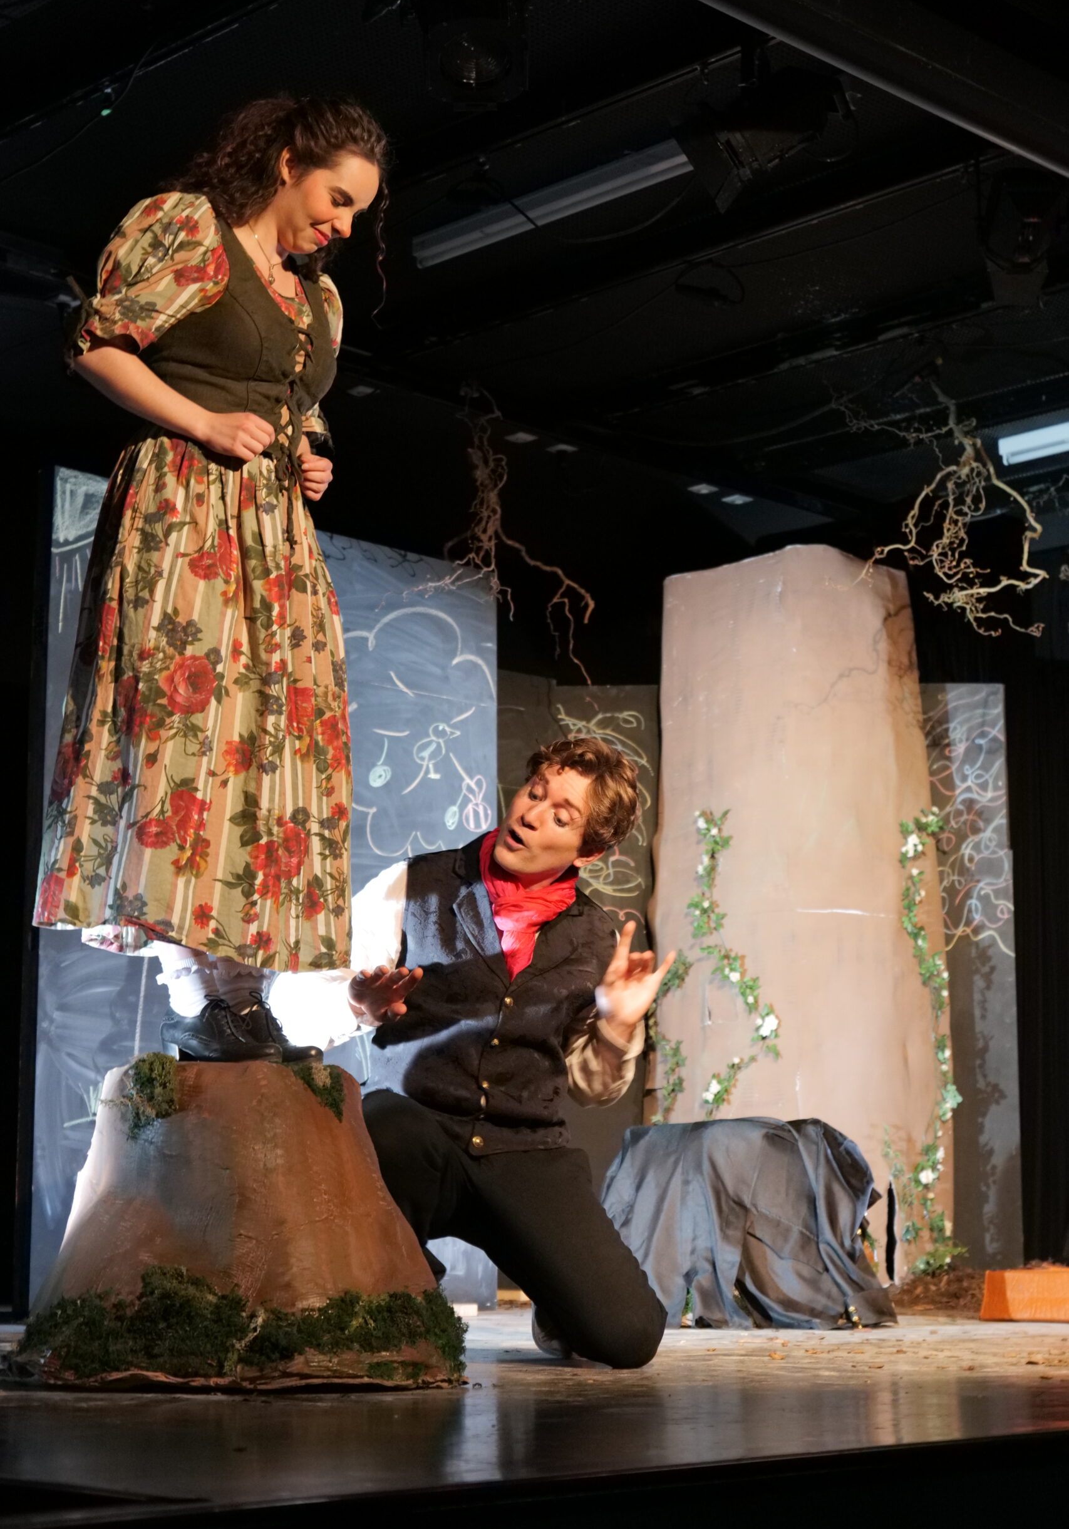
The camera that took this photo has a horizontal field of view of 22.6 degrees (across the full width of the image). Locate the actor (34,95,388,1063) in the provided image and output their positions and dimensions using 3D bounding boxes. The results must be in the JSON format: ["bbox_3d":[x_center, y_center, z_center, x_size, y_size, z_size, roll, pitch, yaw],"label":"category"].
[{"bbox_3d":[-0.551,-0.331,4.554,0.530,1.670,0.560,-9,-14,43],"label":"actor"}]

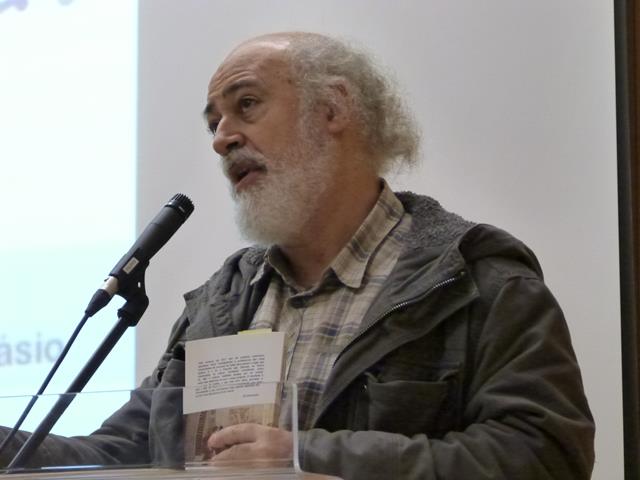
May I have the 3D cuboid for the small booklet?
[{"bbox_3d":[-0.106,0.217,3.970,0.137,0.200,0.014,-7,-23,23],"label":"small booklet"}]

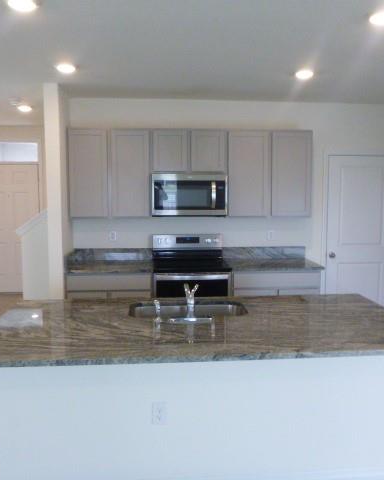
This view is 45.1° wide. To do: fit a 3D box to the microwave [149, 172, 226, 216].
[{"bbox_3d":[-0.032,-0.475,4.838,0.762,0.434,0.412,-1,6,-5],"label":"microwave"}]

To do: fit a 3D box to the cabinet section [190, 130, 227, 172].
[{"bbox_3d":[0.151,-0.918,4.862,0.384,0.446,0.325,0,6,-5],"label":"cabinet section"}]

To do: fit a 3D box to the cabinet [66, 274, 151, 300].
[{"bbox_3d":[-0.820,0.723,4.788,0.809,0.880,0.633,-1,6,-5],"label":"cabinet"}]

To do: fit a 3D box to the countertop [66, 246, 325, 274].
[{"bbox_3d":[0.032,0.205,4.799,2.547,0.150,0.653,-1,6,-5],"label":"countertop"}]

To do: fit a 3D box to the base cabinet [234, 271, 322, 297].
[{"bbox_3d":[0.824,0.699,4.927,0.905,0.870,0.625,0,6,-5],"label":"base cabinet"}]

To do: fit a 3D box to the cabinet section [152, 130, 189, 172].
[{"bbox_3d":[-0.234,-0.916,4.826,0.389,0.446,0.325,0,6,-5],"label":"cabinet section"}]

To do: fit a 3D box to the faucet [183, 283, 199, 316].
[{"bbox_3d":[-0.007,0.358,2.795,0.110,0.210,0.200,-1,6,-9],"label":"faucet"}]

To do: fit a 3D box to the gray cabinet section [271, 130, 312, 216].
[{"bbox_3d":[1.014,-0.700,4.965,0.444,0.896,0.325,0,6,-5],"label":"gray cabinet section"}]

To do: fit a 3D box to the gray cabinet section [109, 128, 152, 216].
[{"bbox_3d":[-0.636,-0.689,4.813,0.418,0.896,0.325,0,6,-5],"label":"gray cabinet section"}]

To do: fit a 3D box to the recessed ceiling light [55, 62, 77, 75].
[{"bbox_3d":[-1.000,-1.350,3.665,0.171,0.025,0.171,-1,6,-5],"label":"recessed ceiling light"}]

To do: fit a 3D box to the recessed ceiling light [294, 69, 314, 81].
[{"bbox_3d":[0.941,-1.371,3.864,0.170,0.030,0.170,0,6,-5],"label":"recessed ceiling light"}]

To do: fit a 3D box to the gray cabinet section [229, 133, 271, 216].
[{"bbox_3d":[0.567,-0.697,4.924,0.454,0.896,0.325,0,6,-5],"label":"gray cabinet section"}]

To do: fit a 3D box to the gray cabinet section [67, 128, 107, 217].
[{"bbox_3d":[-1.044,-0.687,4.776,0.400,0.896,0.325,0,6,-5],"label":"gray cabinet section"}]

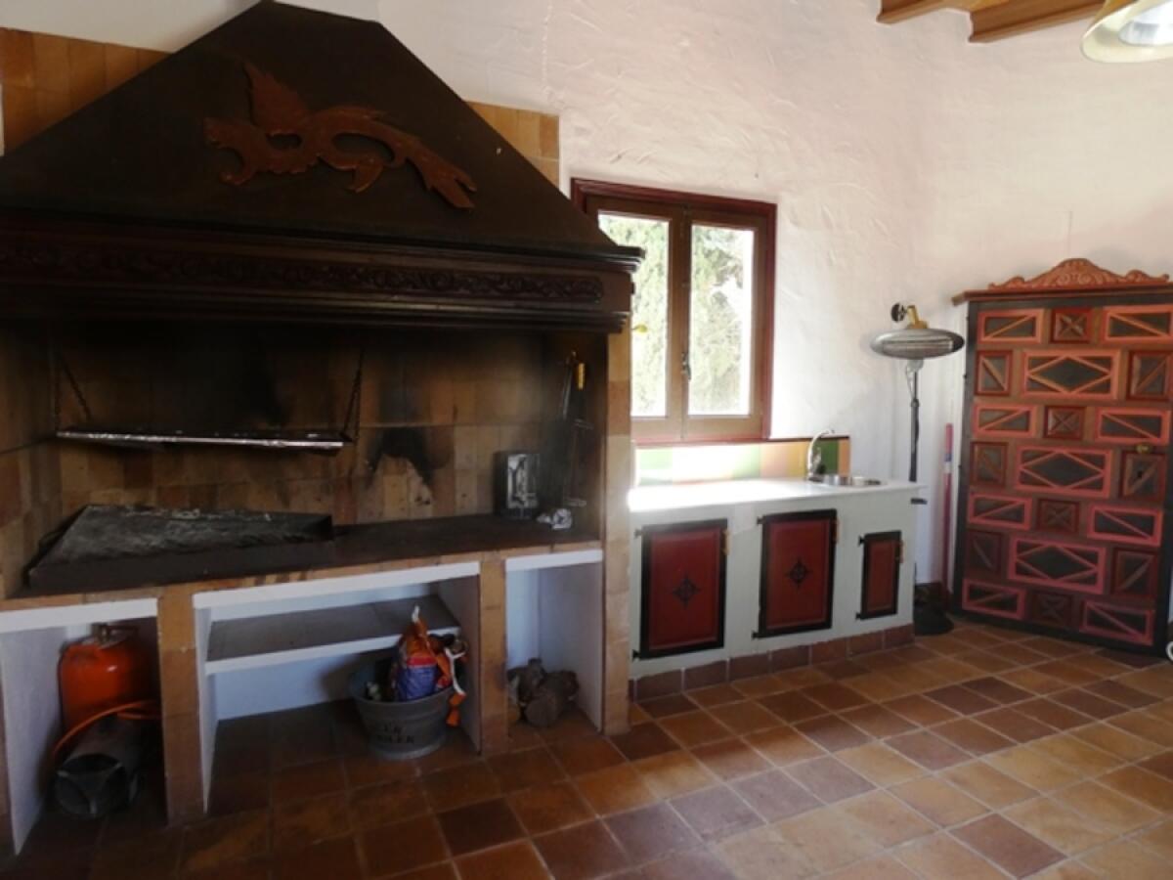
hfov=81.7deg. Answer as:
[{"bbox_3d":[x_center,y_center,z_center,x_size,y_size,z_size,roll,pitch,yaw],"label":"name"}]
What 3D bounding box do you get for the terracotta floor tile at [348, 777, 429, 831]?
[{"bbox_3d":[-0.706,1.296,2.422,0.240,0.020,0.240,-2,5,-23],"label":"terracotta floor tile"}]

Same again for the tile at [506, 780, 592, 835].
[{"bbox_3d":[-0.131,1.298,2.391,0.240,0.020,0.240,-2,5,-23],"label":"tile"}]

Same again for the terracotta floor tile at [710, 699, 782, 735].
[{"bbox_3d":[0.695,1.209,2.949,0.243,0.015,0.243,-2,5,-23],"label":"terracotta floor tile"}]

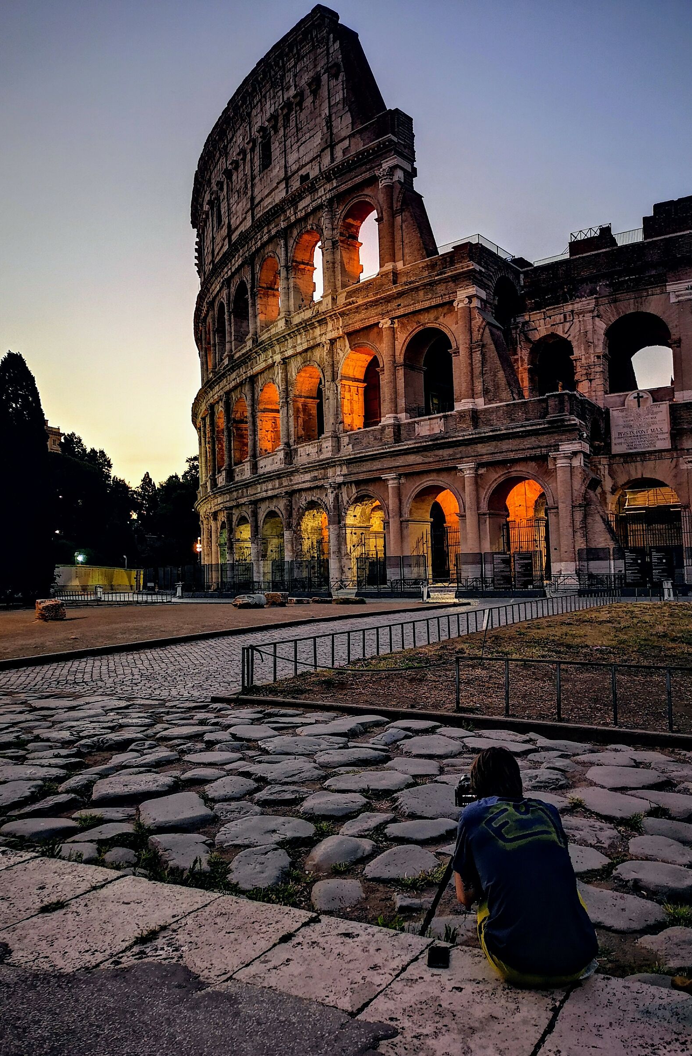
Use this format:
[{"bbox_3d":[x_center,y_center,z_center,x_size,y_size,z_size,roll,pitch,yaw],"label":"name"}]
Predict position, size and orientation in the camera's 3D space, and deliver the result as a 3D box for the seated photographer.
[{"bbox_3d":[0.700,1.308,3.400,0.550,0.850,0.750,0,-5,-10],"label":"seated photographer"}]

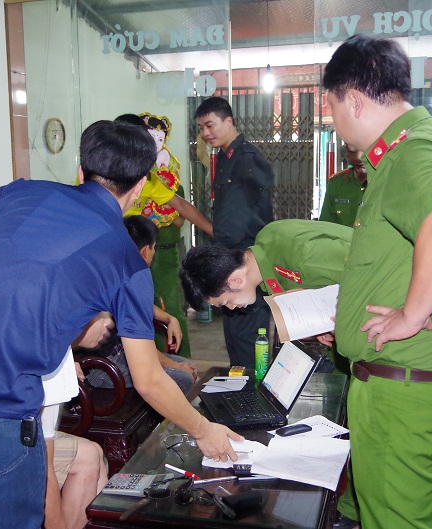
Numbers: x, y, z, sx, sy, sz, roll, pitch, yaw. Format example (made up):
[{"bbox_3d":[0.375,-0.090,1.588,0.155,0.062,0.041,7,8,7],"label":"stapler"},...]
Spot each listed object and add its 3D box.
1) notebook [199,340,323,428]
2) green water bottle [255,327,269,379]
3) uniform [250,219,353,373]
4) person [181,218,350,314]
[{"bbox_3d":[0.142,0.409,2.434,0.341,0.226,0.365,-2,7,-11],"label":"notebook"},{"bbox_3d":[0.188,0.368,2.818,0.057,0.212,0.057,-1,7,0],"label":"green water bottle"},{"bbox_3d":[0.383,0.155,2.488,0.580,0.620,0.500,-4,7,-20],"label":"uniform"},{"bbox_3d":[0.290,0.450,2.650,0.920,1.220,0.520,-5,8,-27],"label":"person"}]

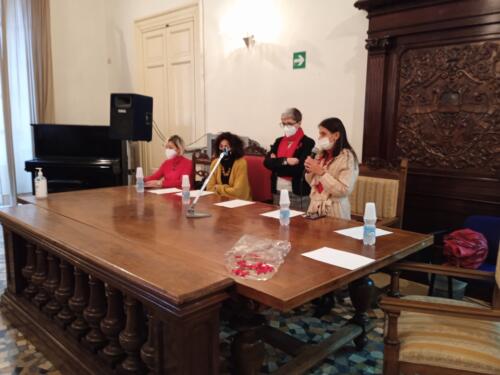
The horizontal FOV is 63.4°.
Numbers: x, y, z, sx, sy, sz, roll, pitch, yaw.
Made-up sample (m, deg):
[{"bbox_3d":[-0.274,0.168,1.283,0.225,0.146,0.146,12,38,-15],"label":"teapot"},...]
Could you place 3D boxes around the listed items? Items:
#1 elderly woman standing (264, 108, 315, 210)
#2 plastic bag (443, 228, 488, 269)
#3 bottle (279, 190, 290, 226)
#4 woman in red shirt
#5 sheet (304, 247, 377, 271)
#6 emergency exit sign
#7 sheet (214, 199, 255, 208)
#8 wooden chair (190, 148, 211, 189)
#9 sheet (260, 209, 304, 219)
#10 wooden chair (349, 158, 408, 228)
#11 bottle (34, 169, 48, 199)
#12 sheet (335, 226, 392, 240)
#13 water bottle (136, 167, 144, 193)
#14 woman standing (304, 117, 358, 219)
[{"bbox_3d":[0.331,0.112,3.650,0.470,1.614,0.340,6,9,34],"label":"elderly woman standing"},{"bbox_3d":[1.522,0.437,2.850,0.260,0.240,0.200,8,11,44],"label":"plastic bag"},{"bbox_3d":[0.235,0.130,2.706,0.070,0.236,0.070,0,8,0],"label":"bottle"},{"bbox_3d":[-0.928,0.118,4.444,0.500,1.340,0.620,7,10,38],"label":"woman in red shirt"},{"bbox_3d":[0.437,0.346,1.998,0.210,0.003,0.297,-7,11,-44],"label":"sheet"},{"bbox_3d":[0.531,-1.359,4.327,0.168,0.170,0.010,8,11,44],"label":"emergency exit sign"},{"bbox_3d":[-0.127,0.138,3.452,0.210,0.005,0.297,7,11,39],"label":"sheet"},{"bbox_3d":[-0.729,0.161,4.801,0.480,1.110,0.530,8,11,44],"label":"wooden chair"},{"bbox_3d":[0.243,0.198,3.055,0.297,0.003,0.210,-7,11,-45],"label":"sheet"},{"bbox_3d":[0.894,0.356,3.458,0.600,1.214,0.610,8,11,43],"label":"wooden chair"},{"bbox_3d":[-1.825,-0.034,3.532,0.095,0.255,0.085,8,11,43],"label":"bottle"},{"bbox_3d":[0.711,0.277,2.511,0.297,0.005,0.210,-5,10,-34],"label":"sheet"},{"bbox_3d":[-1.079,-0.072,3.984,0.070,0.236,0.070,8,11,43],"label":"water bottle"},{"bbox_3d":[0.628,0.212,3.251,0.400,1.535,0.450,-3,9,-30],"label":"woman standing"}]

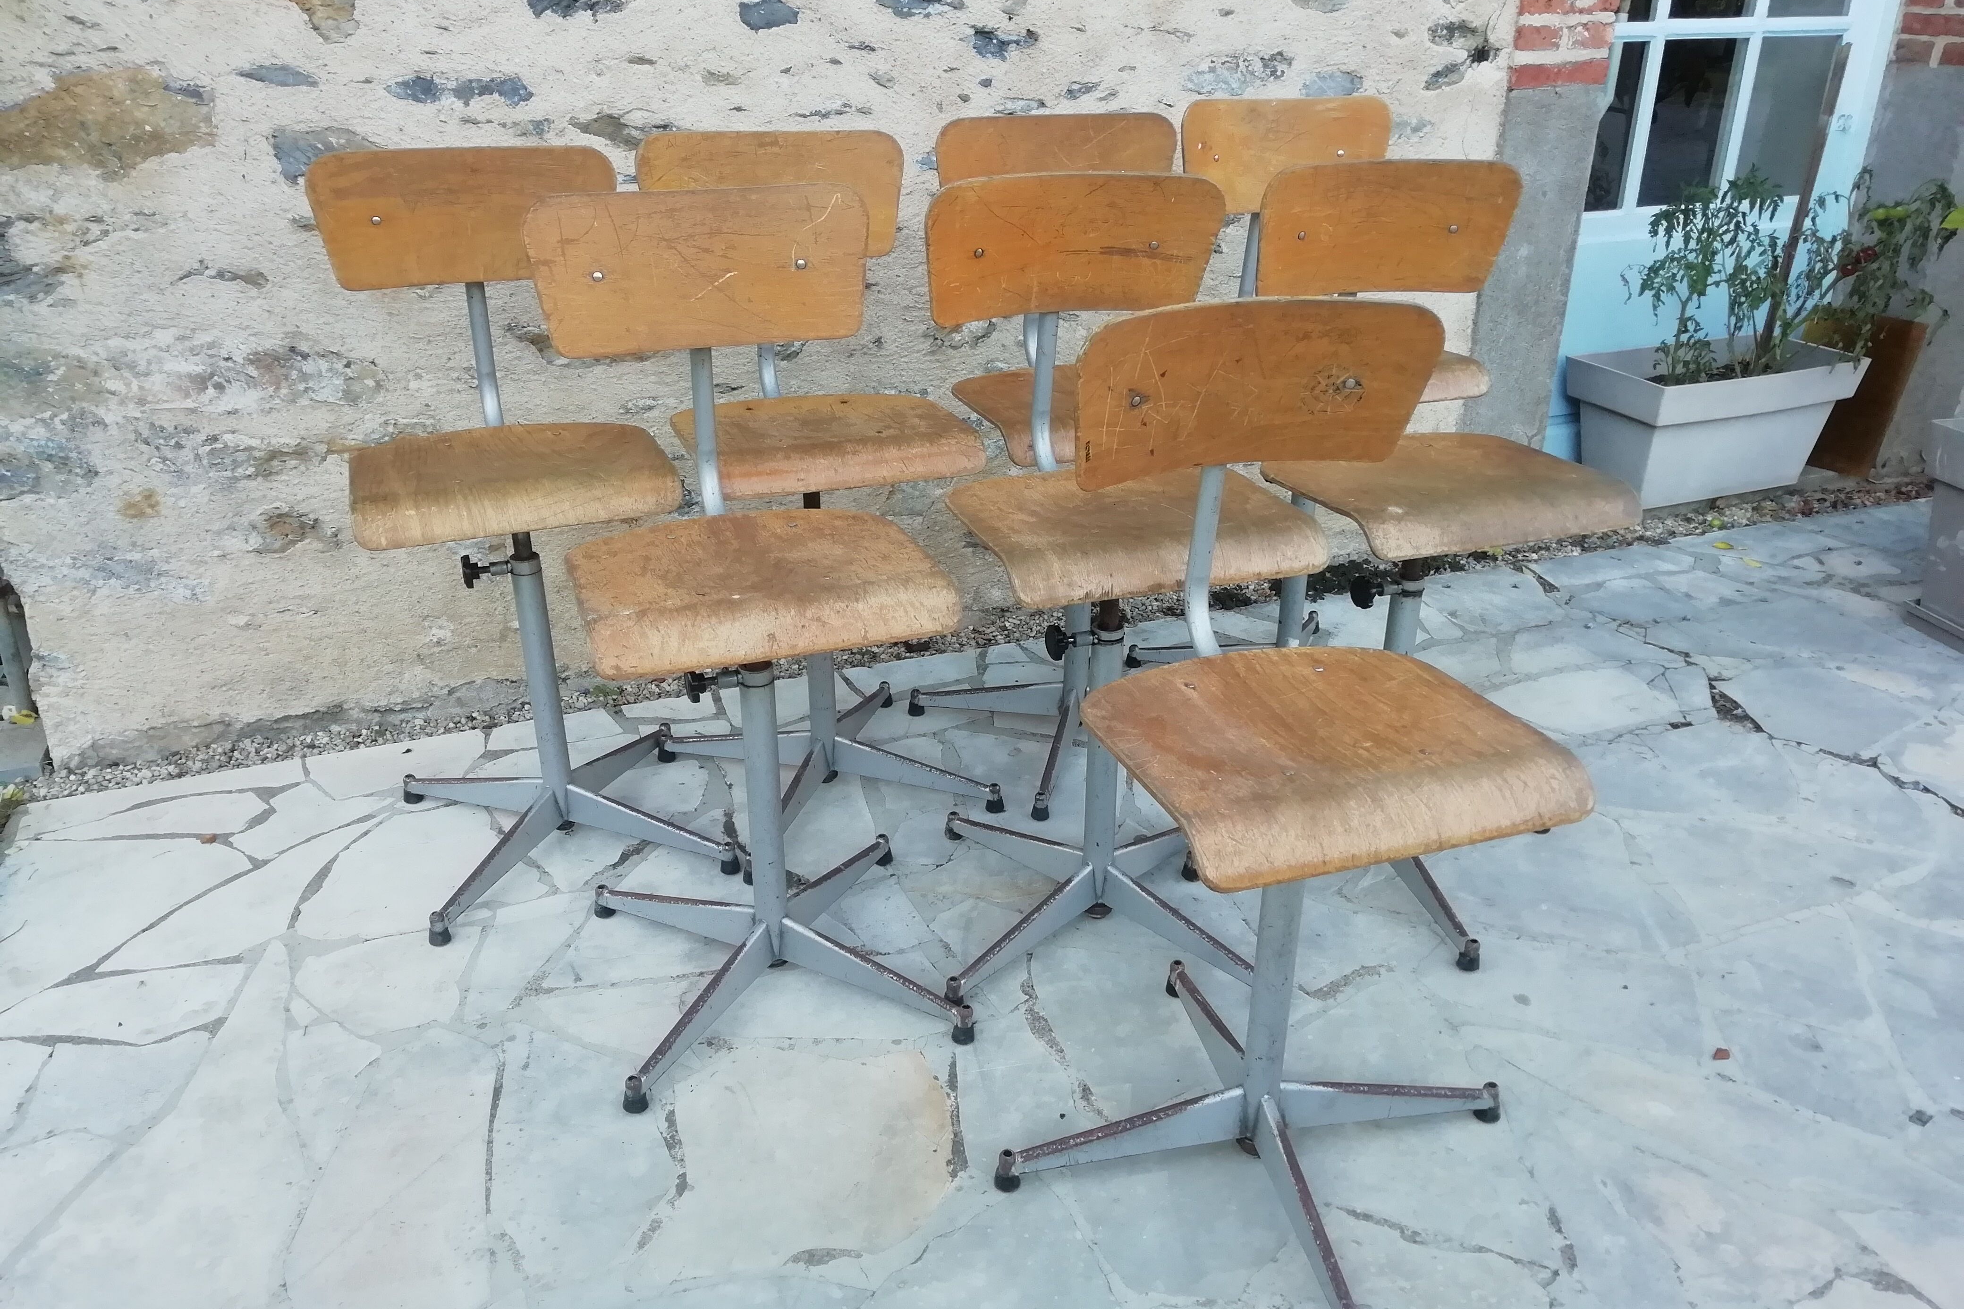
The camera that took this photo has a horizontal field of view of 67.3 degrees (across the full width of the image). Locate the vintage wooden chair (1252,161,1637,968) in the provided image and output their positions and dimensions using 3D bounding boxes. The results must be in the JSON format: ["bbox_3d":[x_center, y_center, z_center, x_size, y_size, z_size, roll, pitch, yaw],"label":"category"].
[{"bbox_3d":[0.592,-0.142,2.023,0.577,0.980,0.577,-7,26,-15],"label":"vintage wooden chair"}]

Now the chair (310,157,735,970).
[{"bbox_3d":[-0.641,-0.170,2.064,0.477,0.993,0.477,-9,27,-18],"label":"chair"}]

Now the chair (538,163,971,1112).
[{"bbox_3d":[-0.277,-0.020,1.763,0.448,0.982,0.448,-8,27,-16],"label":"chair"}]

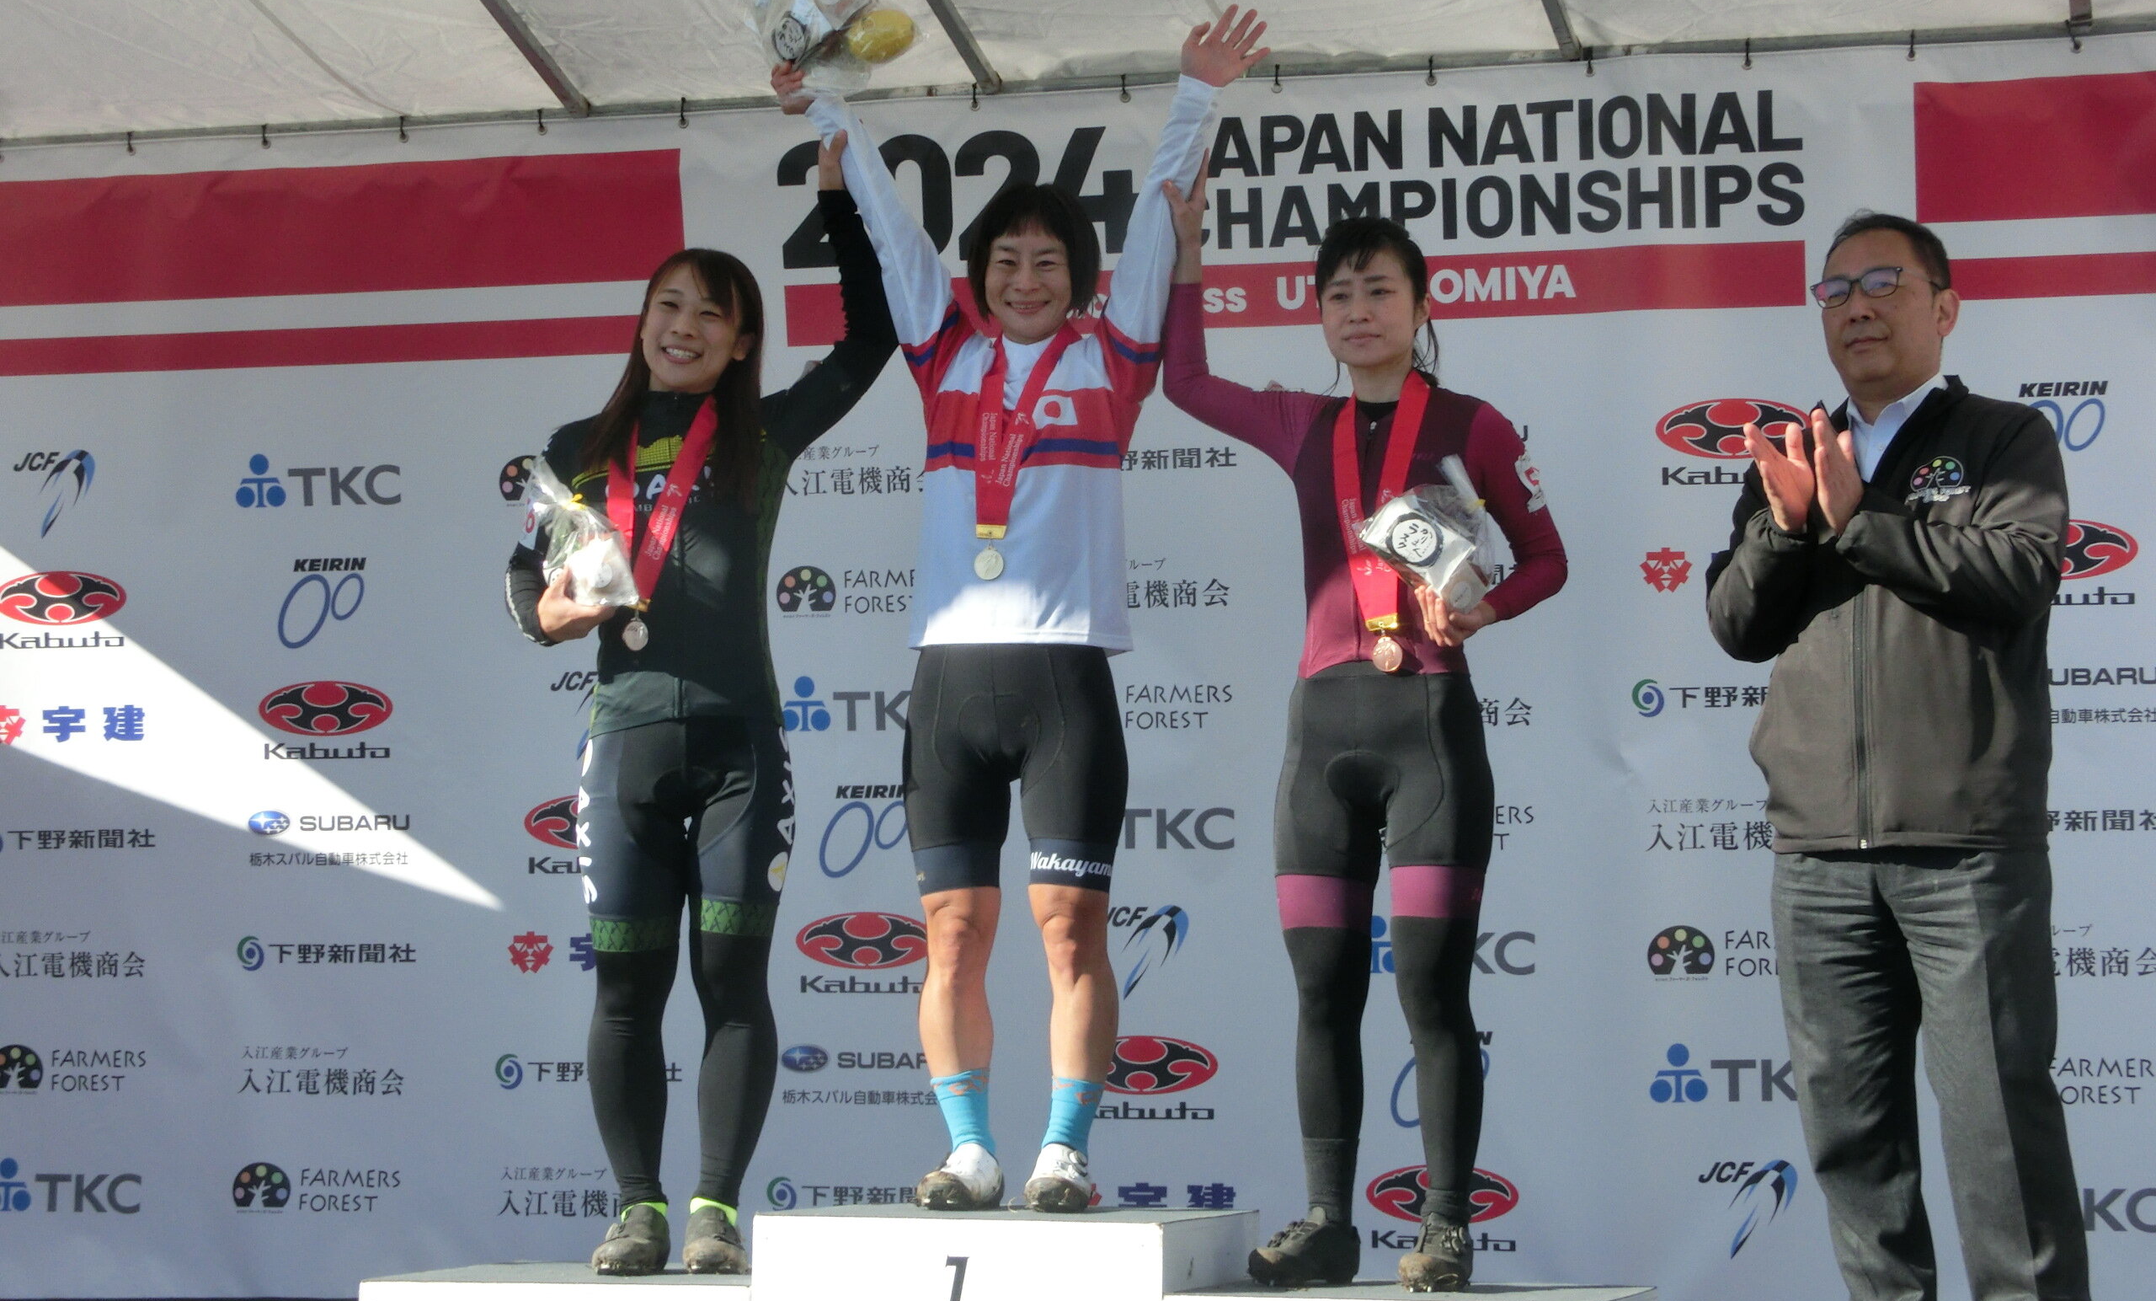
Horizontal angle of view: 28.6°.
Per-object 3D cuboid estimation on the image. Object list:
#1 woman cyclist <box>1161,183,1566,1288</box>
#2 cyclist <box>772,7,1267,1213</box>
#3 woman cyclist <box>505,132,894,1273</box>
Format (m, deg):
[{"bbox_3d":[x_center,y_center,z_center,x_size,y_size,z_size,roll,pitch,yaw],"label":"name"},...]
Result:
[{"bbox_3d":[0.423,0.114,6.269,0.588,1.639,0.420,-1,-6,11],"label":"woman cyclist"},{"bbox_3d":[-0.088,-0.077,6.461,0.745,1.850,0.380,0,-6,8],"label":"cyclist"},{"bbox_3d":[-0.587,0.069,6.577,0.592,1.779,0.420,0,-6,2],"label":"woman cyclist"}]

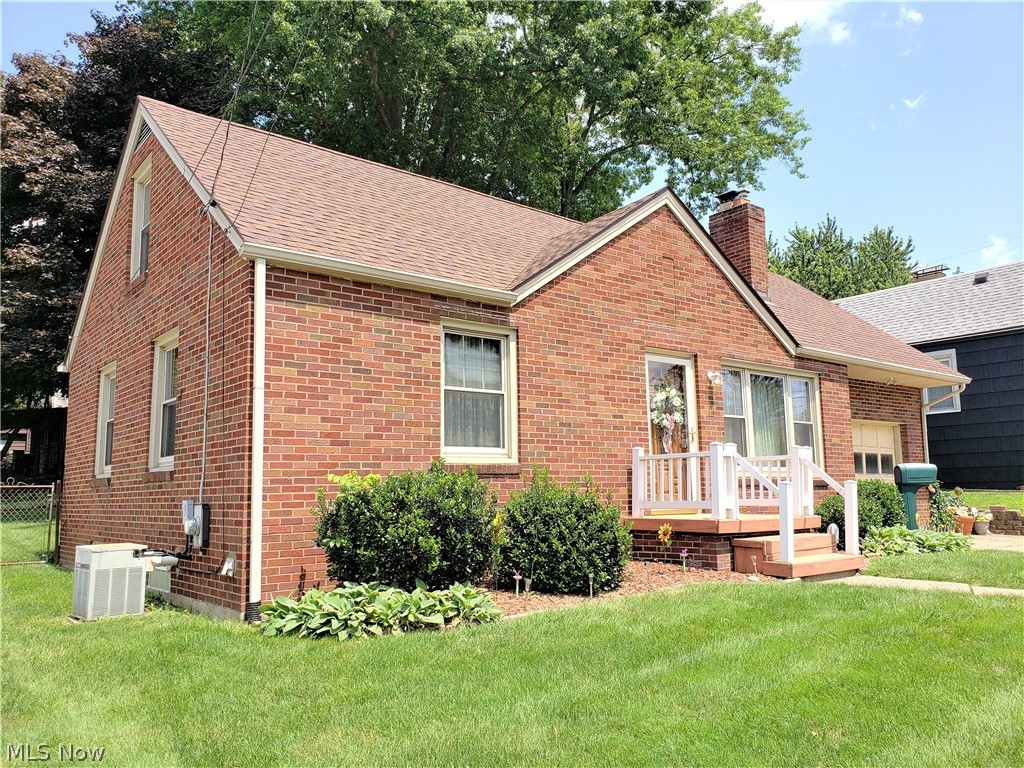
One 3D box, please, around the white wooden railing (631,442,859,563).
[{"bbox_3d":[2.764,1.355,9.026,1.930,1.250,1.900,5,-10,-38],"label":"white wooden railing"}]

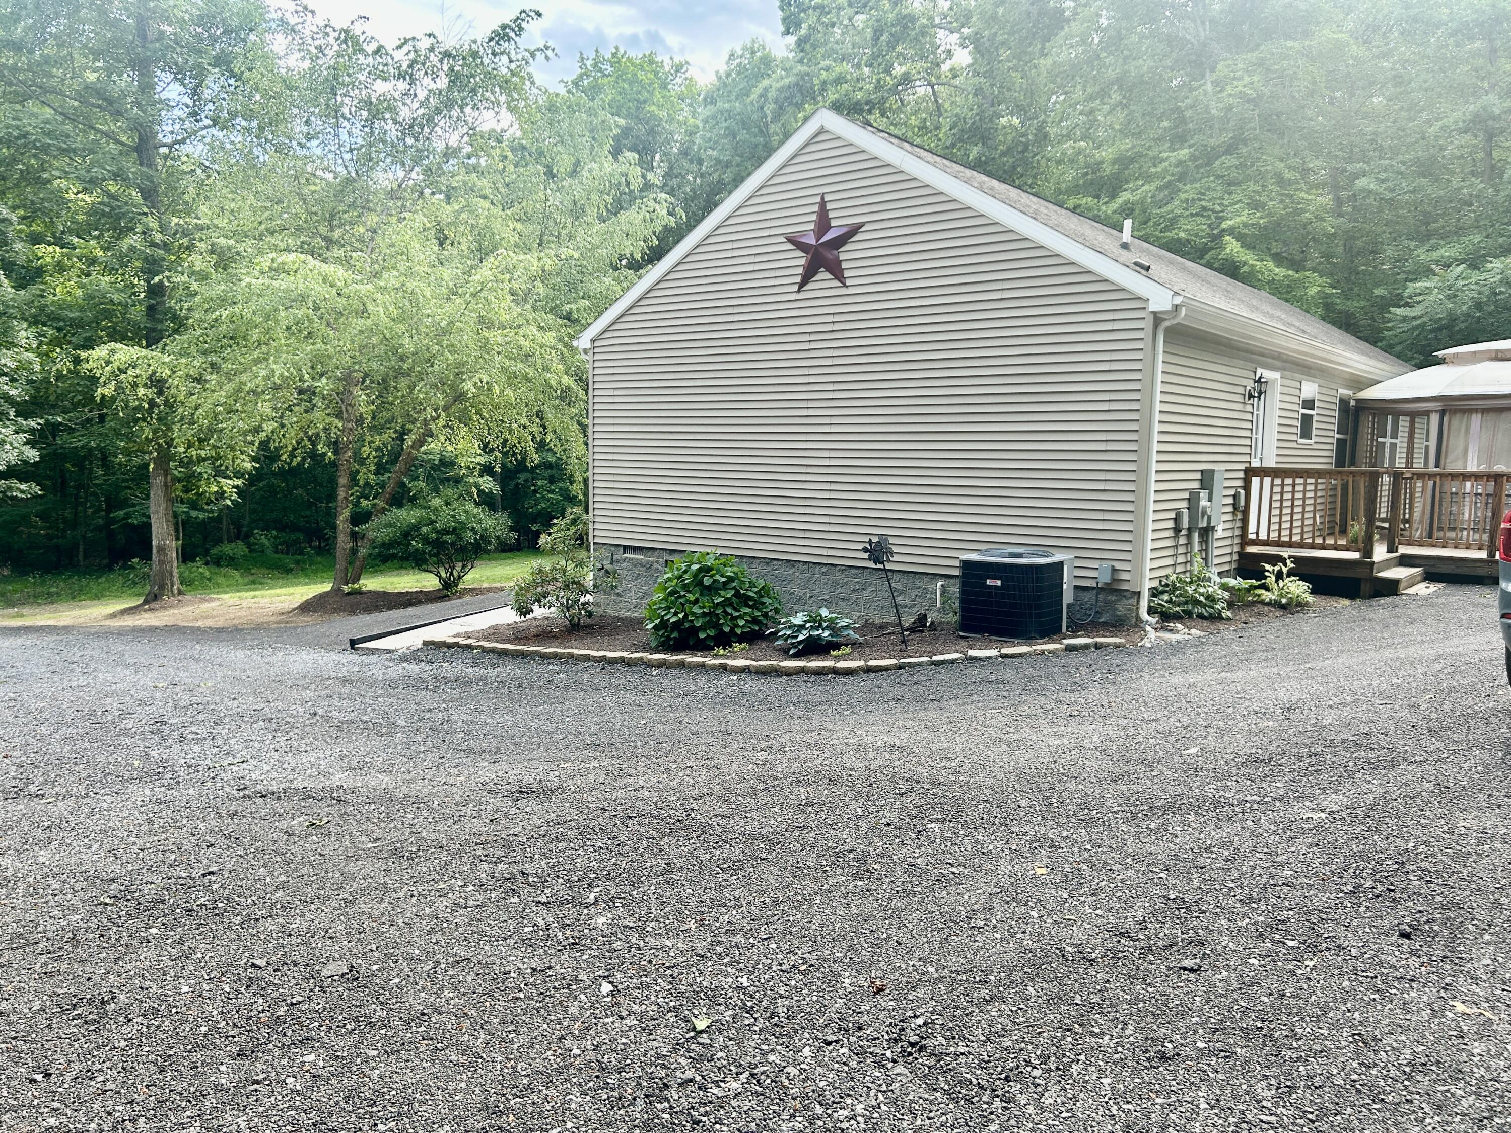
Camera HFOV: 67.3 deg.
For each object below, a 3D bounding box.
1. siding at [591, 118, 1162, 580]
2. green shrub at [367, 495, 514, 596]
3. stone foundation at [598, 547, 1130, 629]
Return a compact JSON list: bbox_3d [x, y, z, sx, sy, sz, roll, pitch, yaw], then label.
[{"bbox_3d":[0.801,-2.661,13.914,8.220,5.260,0.120,6,7,39],"label":"siding"},{"bbox_3d":[-6.064,-0.430,21.704,2.880,1.914,2.500,-1,6,-16],"label":"green shrub"},{"bbox_3d":[0.791,0.480,14.255,8.200,1.050,0.200,6,7,39],"label":"stone foundation"}]

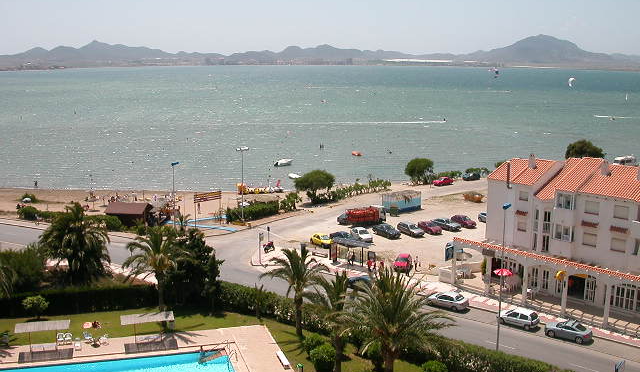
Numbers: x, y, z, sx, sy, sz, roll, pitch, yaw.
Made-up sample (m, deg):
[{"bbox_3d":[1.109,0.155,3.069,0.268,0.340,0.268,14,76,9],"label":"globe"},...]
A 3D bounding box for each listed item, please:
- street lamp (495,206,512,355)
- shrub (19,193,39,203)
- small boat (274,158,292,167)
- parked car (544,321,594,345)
[{"bbox_3d":[14.275,7.810,53.489,0.400,12.913,1.200,8,13,37],"label":"street lamp"},{"bbox_3d":[-53.767,2.042,126.388,3.300,1.600,3.000,-4,11,-23],"label":"shrub"},{"bbox_3d":[-9.346,-6.172,180.004,5.000,1.400,1.900,-5,11,-25],"label":"small boat"},{"bbox_3d":[22.400,13.040,61.581,4.040,1.360,1.760,8,13,38],"label":"parked car"}]

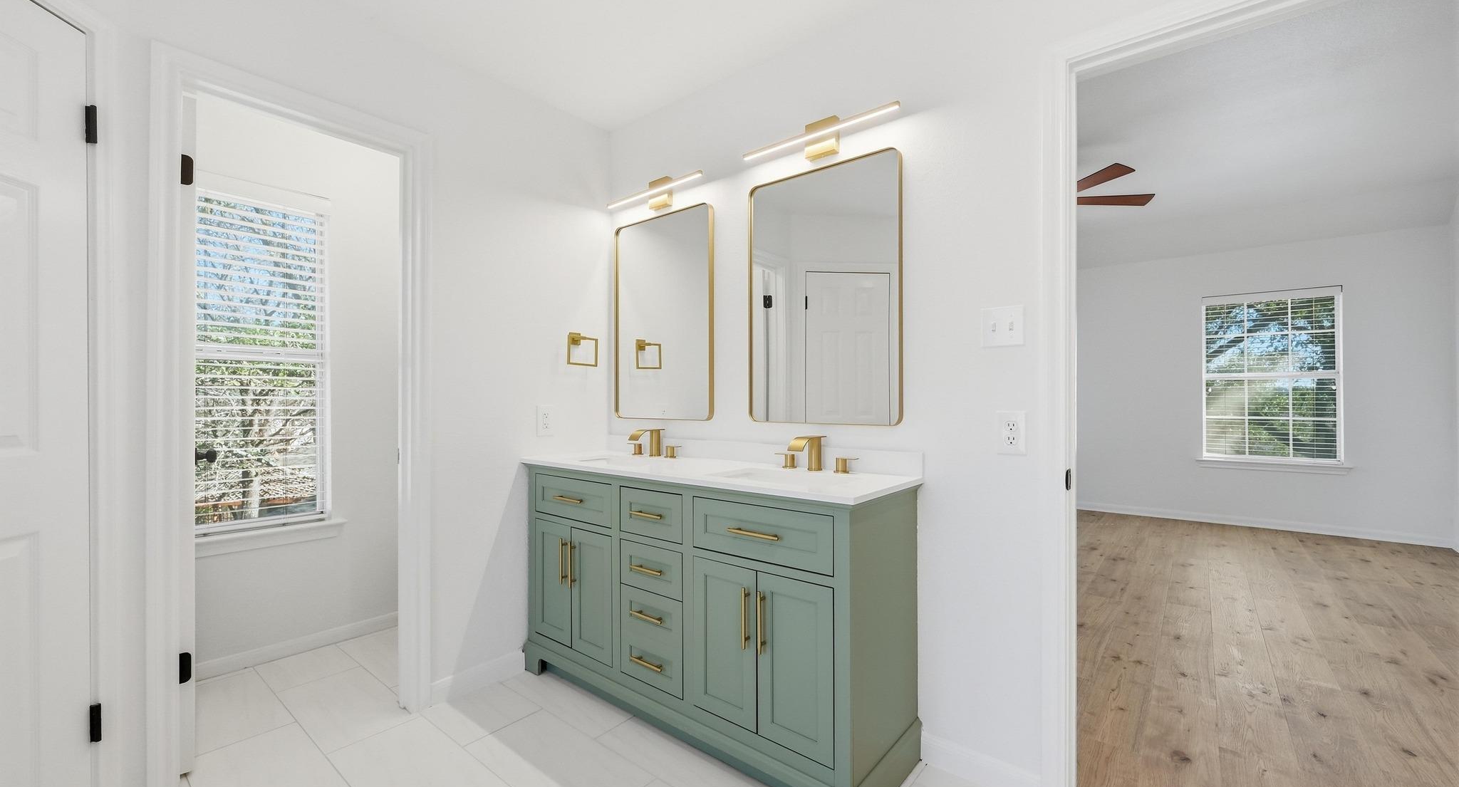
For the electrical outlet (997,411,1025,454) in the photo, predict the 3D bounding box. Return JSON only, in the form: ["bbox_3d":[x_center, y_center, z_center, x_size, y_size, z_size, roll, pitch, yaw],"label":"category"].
[{"bbox_3d":[0.803,0.113,1.613,0.074,0.125,0.012,-1,-1,39],"label":"electrical outlet"}]

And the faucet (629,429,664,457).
[{"bbox_3d":[-0.351,0.216,2.432,0.060,0.120,0.153,-1,-1,39],"label":"faucet"}]

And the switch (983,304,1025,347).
[{"bbox_3d":[0.784,-0.191,1.629,0.111,0.116,0.014,-1,-1,39],"label":"switch"}]

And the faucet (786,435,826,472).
[{"bbox_3d":[0.267,0.208,1.923,0.060,0.118,0.153,-1,-1,39],"label":"faucet"}]

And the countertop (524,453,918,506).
[{"bbox_3d":[-0.139,0.279,2.102,1.549,0.018,0.469,-1,-1,39],"label":"countertop"}]

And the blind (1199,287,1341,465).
[{"bbox_3d":[4.662,-0.140,4.907,0.873,1.460,0.081,-1,-1,39],"label":"blind"}]

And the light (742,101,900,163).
[{"bbox_3d":[0.311,-0.902,1.984,0.617,0.123,0.078,-1,-1,39],"label":"light"}]

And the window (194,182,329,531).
[{"bbox_3d":[-2.068,-0.162,2.433,0.070,1.468,0.593,-1,-1,39],"label":"window"}]

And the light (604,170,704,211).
[{"bbox_3d":[-0.323,-0.886,2.505,0.608,0.123,0.078,-1,-1,39],"label":"light"}]

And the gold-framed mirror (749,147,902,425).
[{"bbox_3d":[0.314,-0.340,2.005,0.604,0.895,0.035,-1,-1,39],"label":"gold-framed mirror"}]

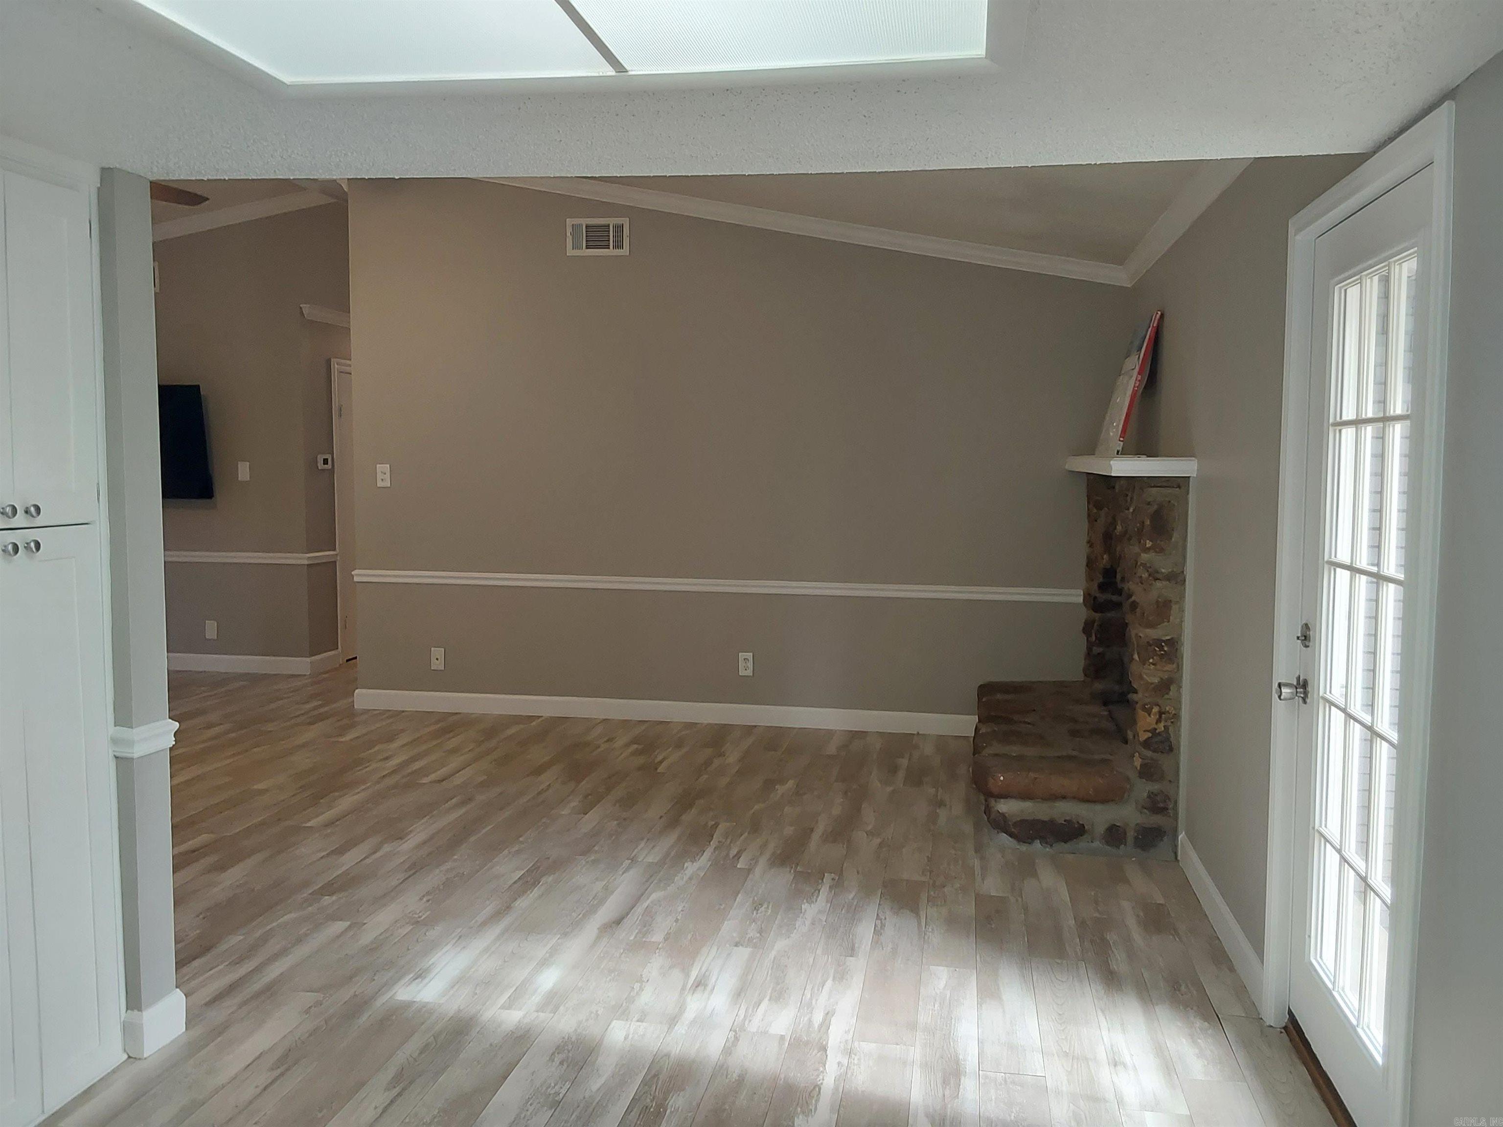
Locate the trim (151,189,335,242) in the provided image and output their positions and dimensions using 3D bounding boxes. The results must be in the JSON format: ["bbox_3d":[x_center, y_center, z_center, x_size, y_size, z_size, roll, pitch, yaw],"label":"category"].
[{"bbox_3d":[-3.400,-2.326,8.066,1.406,0.090,0.070,-9,3,11],"label":"trim"}]

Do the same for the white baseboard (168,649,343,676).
[{"bbox_3d":[-3.471,0.679,8.547,1.077,0.112,0.435,1,4,10],"label":"white baseboard"}]

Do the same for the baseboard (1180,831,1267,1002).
[{"bbox_3d":[1.431,1.062,3.776,0.020,0.122,1.232,1,4,10],"label":"baseboard"}]

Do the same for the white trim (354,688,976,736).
[{"bbox_3d":[-0.566,0.829,6.769,3.566,0.112,0.018,1,4,10],"label":"white trim"}]

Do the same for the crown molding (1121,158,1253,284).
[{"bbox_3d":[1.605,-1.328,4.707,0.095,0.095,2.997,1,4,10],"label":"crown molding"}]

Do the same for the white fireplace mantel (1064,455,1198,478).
[{"bbox_3d":[1.560,-0.412,5.151,0.286,0.064,1.889,1,5,10],"label":"white fireplace mantel"}]

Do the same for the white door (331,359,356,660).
[{"bbox_3d":[-2.831,-0.377,8.871,0.070,2.129,0.870,1,5,10],"label":"white door"}]

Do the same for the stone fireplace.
[{"bbox_3d":[1.368,0.290,5.395,0.720,1.414,1.967,1,4,10],"label":"stone fireplace"}]

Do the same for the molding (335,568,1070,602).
[{"bbox_3d":[-0.299,0.118,6.660,4.102,0.076,0.035,1,4,10],"label":"molding"}]

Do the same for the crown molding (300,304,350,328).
[{"bbox_3d":[-2.816,-1.692,8.496,0.075,0.085,1.213,1,5,10],"label":"crown molding"}]

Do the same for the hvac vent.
[{"bbox_3d":[-0.840,-1.780,6.617,0.357,0.188,0.025,1,4,10],"label":"hvac vent"}]

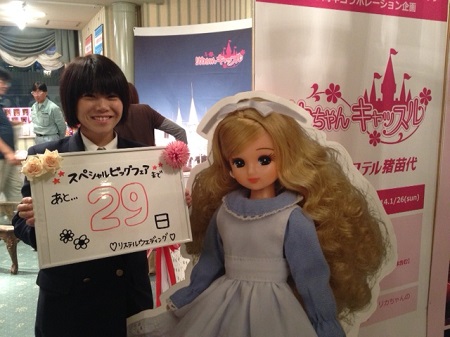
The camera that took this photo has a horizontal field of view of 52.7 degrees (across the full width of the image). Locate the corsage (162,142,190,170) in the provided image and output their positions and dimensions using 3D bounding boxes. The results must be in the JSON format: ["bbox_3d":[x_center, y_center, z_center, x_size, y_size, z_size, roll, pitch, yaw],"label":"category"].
[{"bbox_3d":[-0.145,-0.041,1.370,0.081,0.082,0.057,-3,-3,-19],"label":"corsage"}]

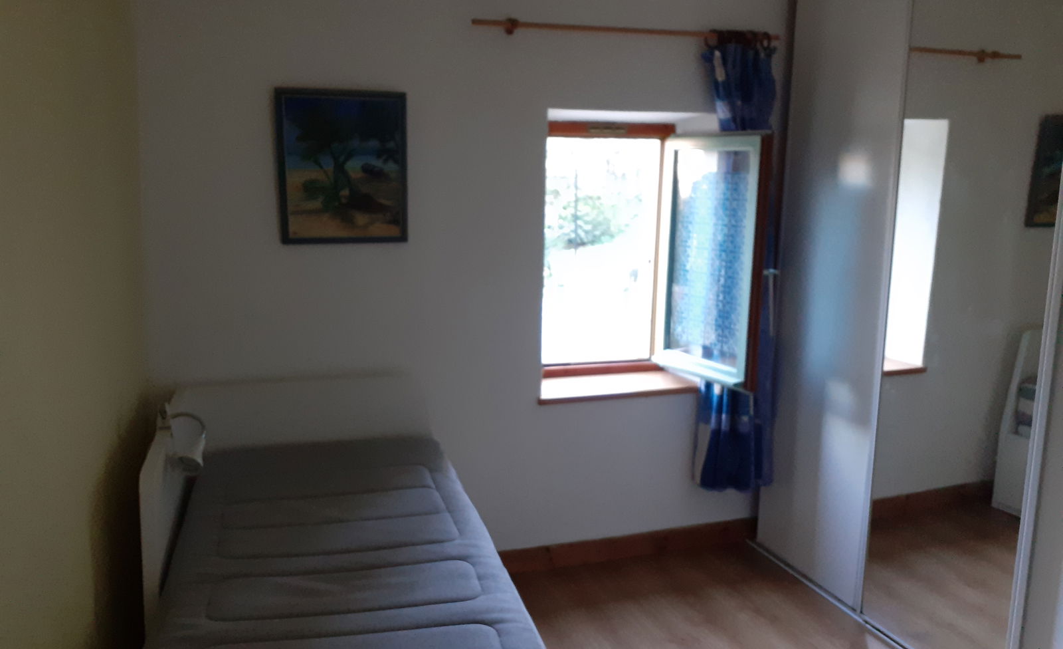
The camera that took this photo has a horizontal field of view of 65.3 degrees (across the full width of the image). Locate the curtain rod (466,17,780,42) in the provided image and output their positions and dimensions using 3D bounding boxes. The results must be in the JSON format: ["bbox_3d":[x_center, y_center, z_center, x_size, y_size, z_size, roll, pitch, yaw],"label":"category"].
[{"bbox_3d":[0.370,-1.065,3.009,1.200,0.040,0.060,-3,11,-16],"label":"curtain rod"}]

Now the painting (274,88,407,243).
[{"bbox_3d":[-0.645,-0.537,2.855,0.430,0.514,0.030,-2,12,-17],"label":"painting"}]

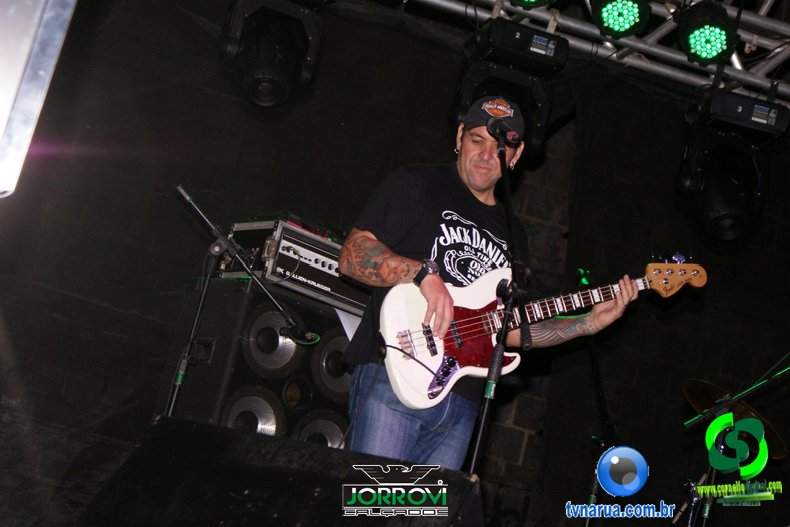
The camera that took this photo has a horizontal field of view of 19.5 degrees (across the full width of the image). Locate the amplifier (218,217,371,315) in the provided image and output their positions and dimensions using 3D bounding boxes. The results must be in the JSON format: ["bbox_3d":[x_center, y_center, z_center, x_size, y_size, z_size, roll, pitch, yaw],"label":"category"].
[{"bbox_3d":[-0.316,0.040,8.325,0.540,0.215,0.288,22,-15,-37],"label":"amplifier"}]

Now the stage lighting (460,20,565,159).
[{"bbox_3d":[0.427,-0.591,8.900,0.380,0.570,0.370,15,-12,-6],"label":"stage lighting"}]

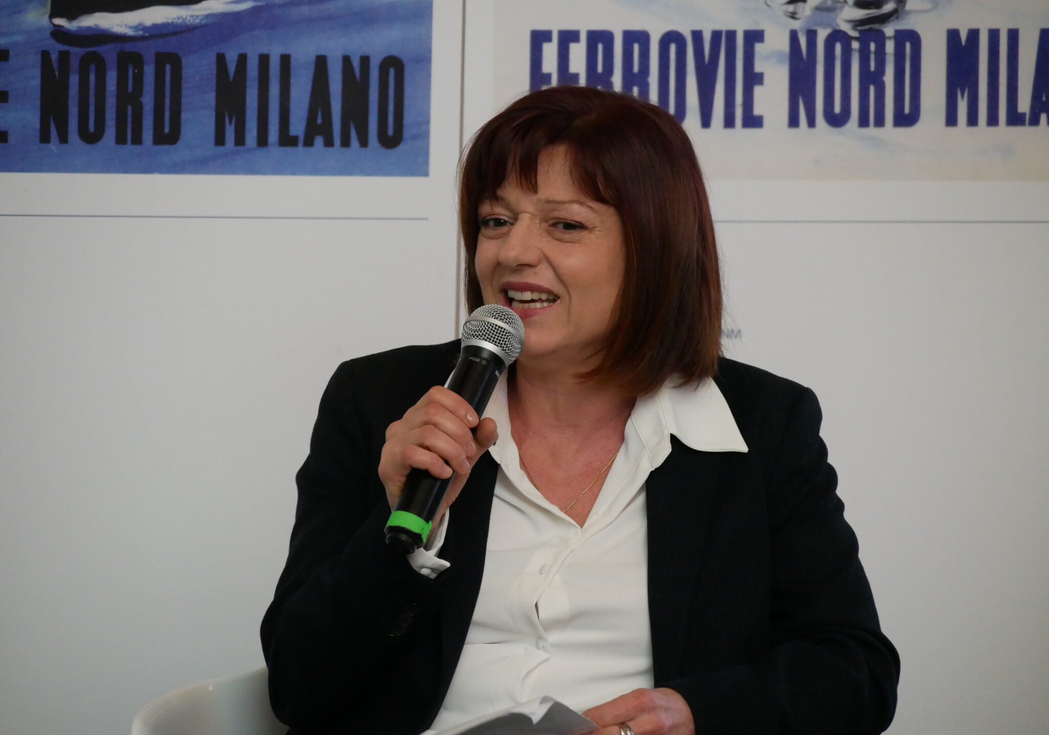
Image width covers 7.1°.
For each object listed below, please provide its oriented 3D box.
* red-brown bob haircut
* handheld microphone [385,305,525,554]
[{"bbox_3d":[0.055,-0.105,7.070,0.208,0.252,0.235,3,6,30],"label":"red-brown bob haircut"},{"bbox_3d":[-0.059,0.050,6.920,0.052,0.236,0.052,24,-26,0],"label":"handheld microphone"}]

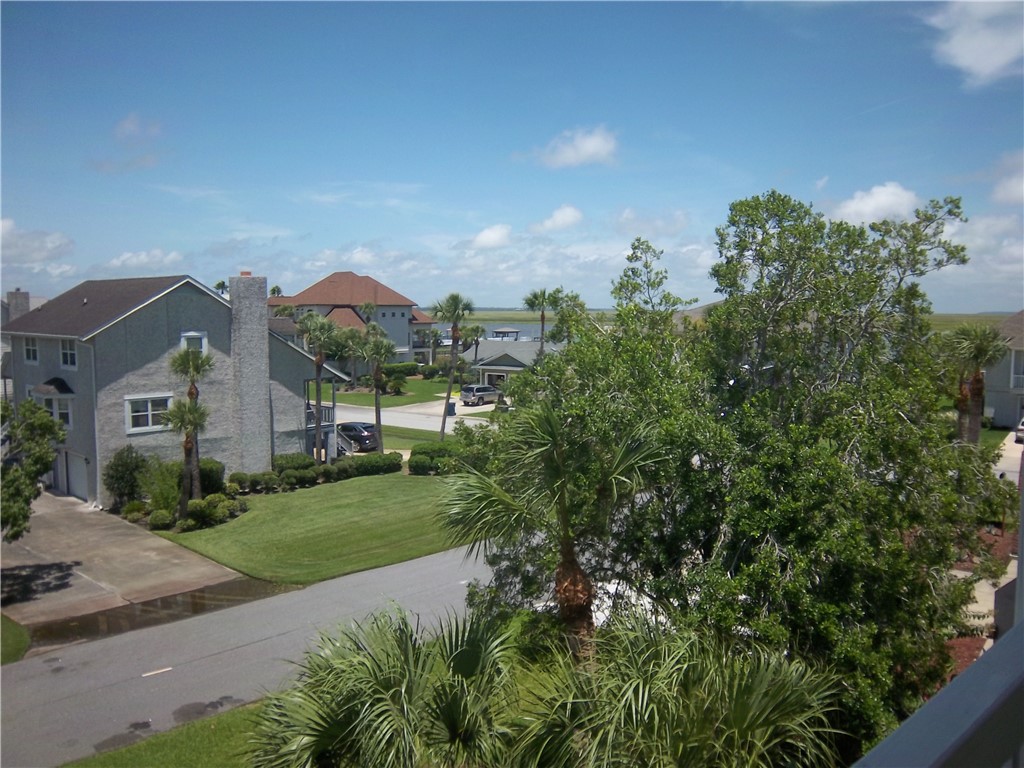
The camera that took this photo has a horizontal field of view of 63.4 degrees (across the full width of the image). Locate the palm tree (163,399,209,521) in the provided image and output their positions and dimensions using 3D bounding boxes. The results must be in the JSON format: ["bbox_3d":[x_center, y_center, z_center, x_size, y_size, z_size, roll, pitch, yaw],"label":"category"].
[{"bbox_3d":[-13.878,3.197,34.891,1.910,5.120,1.910,0,5,0],"label":"palm tree"}]

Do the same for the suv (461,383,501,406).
[{"bbox_3d":[-2.771,0.974,80.389,1.930,1.840,4.900,5,7,37],"label":"suv"}]

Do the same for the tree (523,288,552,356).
[{"bbox_3d":[2.836,-3.759,80.386,2.990,10.950,2.990,0,5,0],"label":"tree"}]

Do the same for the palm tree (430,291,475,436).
[{"bbox_3d":[-3.926,-0.781,54.651,2.900,10.350,2.900,0,5,0],"label":"palm tree"}]

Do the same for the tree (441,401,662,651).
[{"bbox_3d":[0.531,4.068,10.958,2.890,7.740,2.890,0,5,0],"label":"tree"}]

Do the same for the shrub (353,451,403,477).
[{"bbox_3d":[-7.643,4.286,45.447,2.970,1.100,1.300,-3,6,-34],"label":"shrub"}]

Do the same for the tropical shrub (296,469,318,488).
[{"bbox_3d":[-10.293,4.730,41.451,0.950,0.910,0.950,0,5,0],"label":"tropical shrub"}]

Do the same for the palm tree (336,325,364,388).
[{"bbox_3d":[-18.594,-2.992,95.244,3.200,6.960,3.200,1,5,0],"label":"palm tree"}]

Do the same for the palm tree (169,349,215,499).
[{"bbox_3d":[-15.458,2.023,39.949,2.200,7.250,2.200,-2,5,-21],"label":"palm tree"}]

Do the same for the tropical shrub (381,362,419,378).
[{"bbox_3d":[-15.185,-1.725,112.303,5.000,1.500,1.900,0,5,0],"label":"tropical shrub"}]

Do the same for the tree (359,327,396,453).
[{"bbox_3d":[-8.454,0.460,52.254,2.450,8.250,2.450,-1,5,-10],"label":"tree"}]

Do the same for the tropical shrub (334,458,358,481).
[{"bbox_3d":[-9.043,4.642,45.239,1.250,1.150,1.250,1,5,0],"label":"tropical shrub"}]

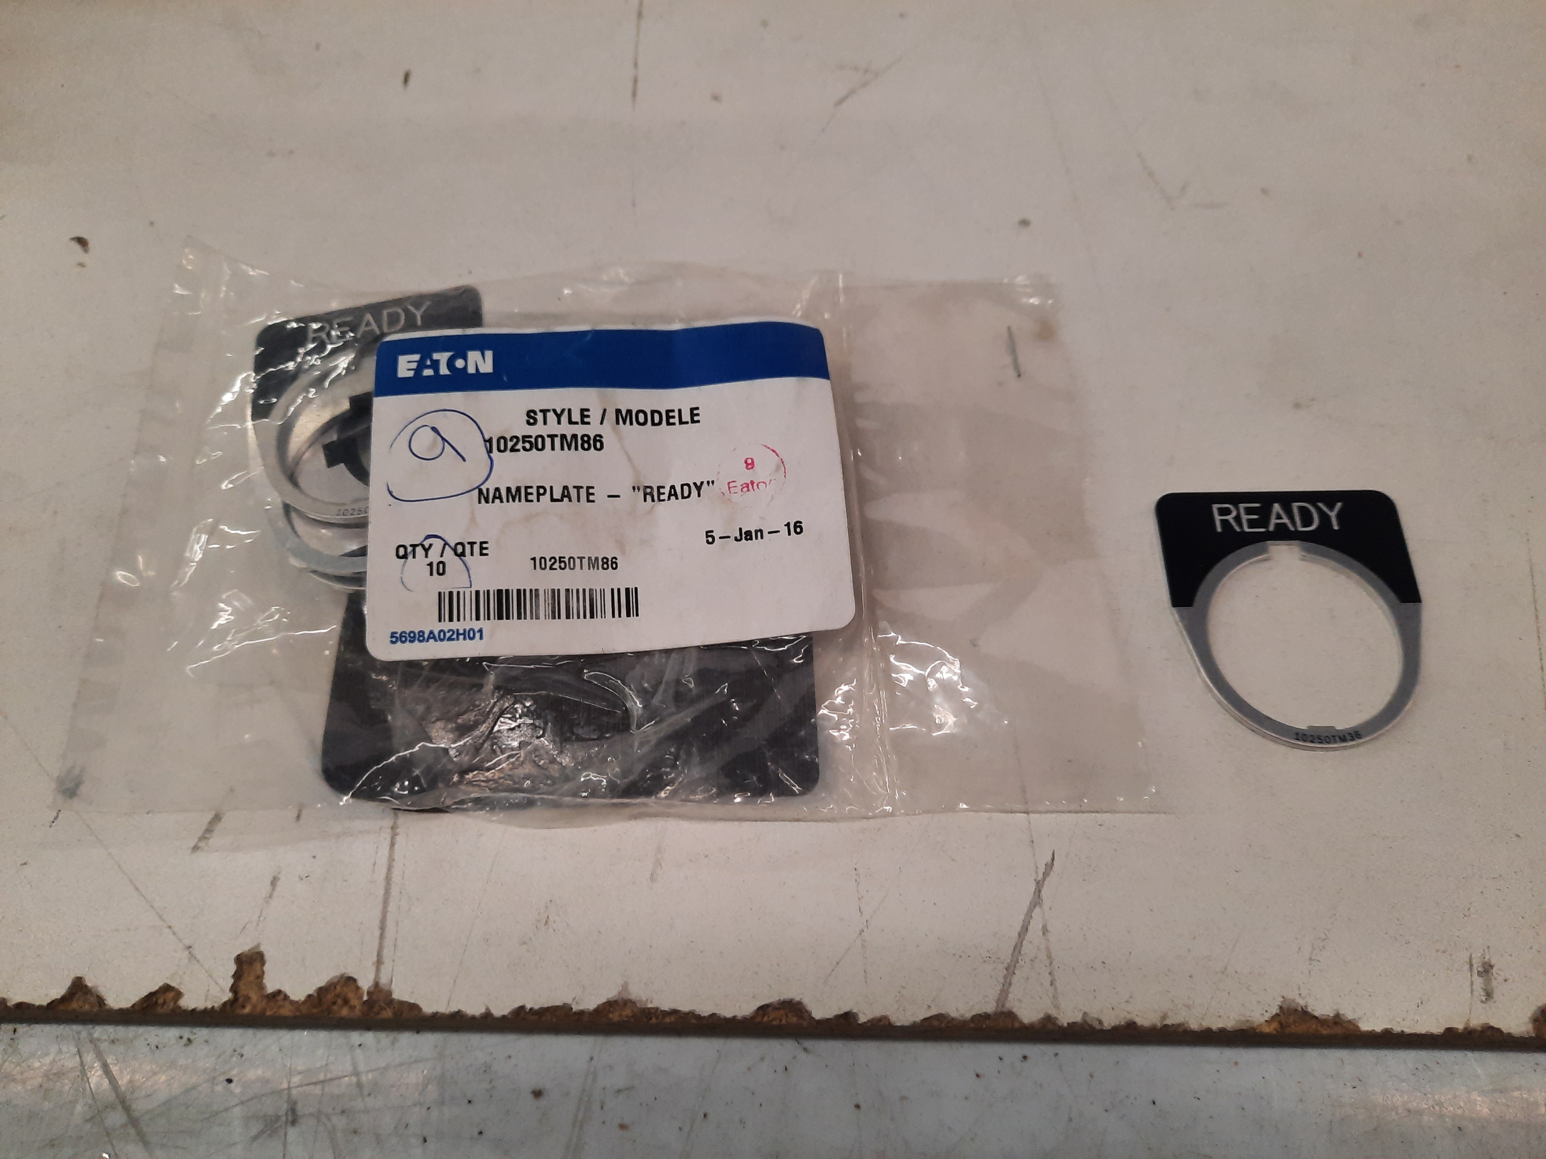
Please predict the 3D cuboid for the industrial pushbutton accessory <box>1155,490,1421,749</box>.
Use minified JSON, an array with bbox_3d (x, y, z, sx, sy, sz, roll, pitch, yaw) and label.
[{"bbox_3d":[0.083,0.006,0.177,0.039,0.002,0.043,-1,67,2],"label":"industrial pushbutton accessory"}]

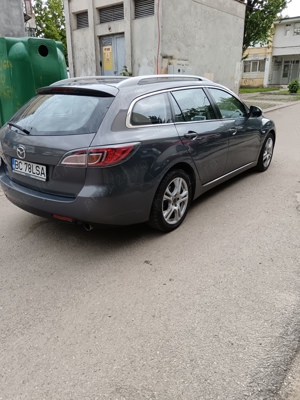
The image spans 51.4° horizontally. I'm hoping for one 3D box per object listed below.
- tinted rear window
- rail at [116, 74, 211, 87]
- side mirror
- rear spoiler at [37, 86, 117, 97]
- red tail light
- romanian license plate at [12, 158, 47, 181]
[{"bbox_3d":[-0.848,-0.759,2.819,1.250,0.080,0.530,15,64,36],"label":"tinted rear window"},{"bbox_3d":[0.261,-1.232,3.217,0.090,0.110,1.650,15,26,36],"label":"rail"},{"bbox_3d":[1.417,-1.180,4.167,0.195,0.150,0.125,15,26,36],"label":"side mirror"},{"bbox_3d":[-0.715,-1.010,2.911,1.120,0.090,0.220,15,26,36],"label":"rear spoiler"},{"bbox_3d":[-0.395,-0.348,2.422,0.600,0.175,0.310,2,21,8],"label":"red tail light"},{"bbox_3d":[-1.053,-0.273,2.713,0.520,0.115,0.020,15,17,36],"label":"romanian license plate"}]

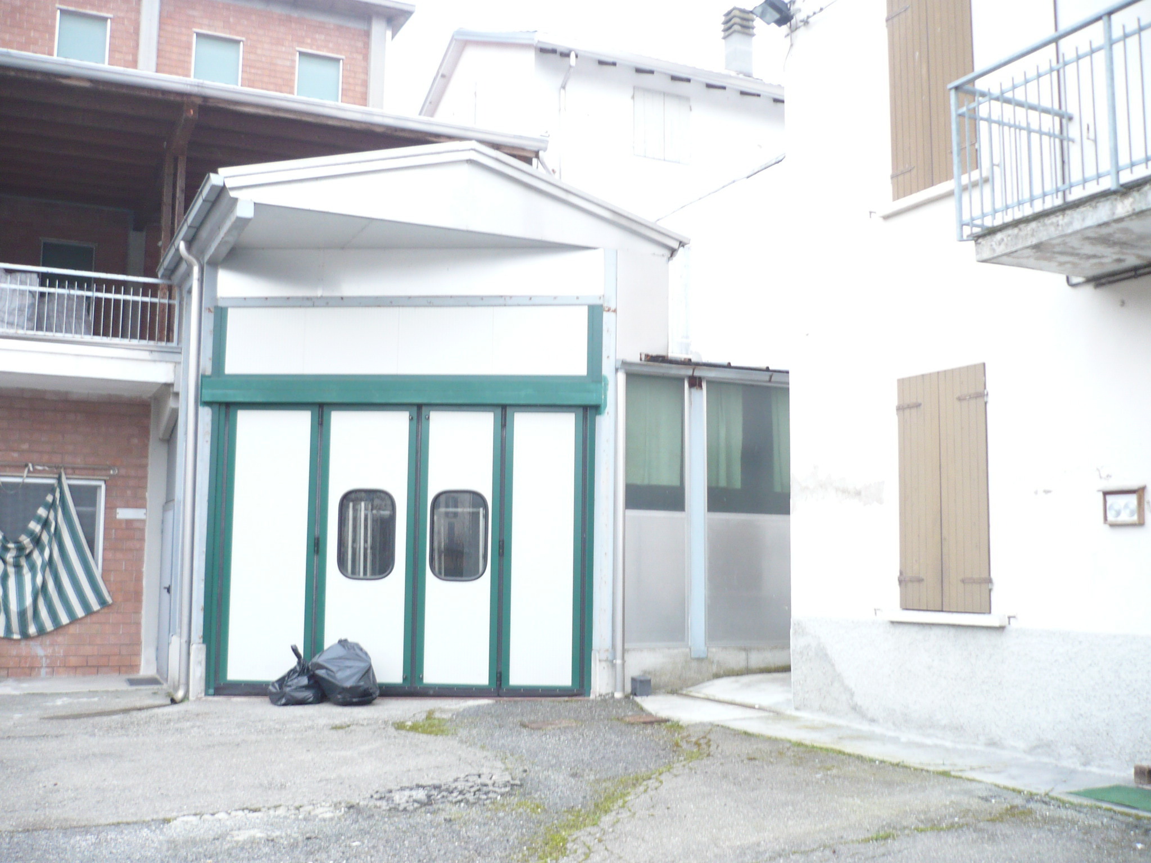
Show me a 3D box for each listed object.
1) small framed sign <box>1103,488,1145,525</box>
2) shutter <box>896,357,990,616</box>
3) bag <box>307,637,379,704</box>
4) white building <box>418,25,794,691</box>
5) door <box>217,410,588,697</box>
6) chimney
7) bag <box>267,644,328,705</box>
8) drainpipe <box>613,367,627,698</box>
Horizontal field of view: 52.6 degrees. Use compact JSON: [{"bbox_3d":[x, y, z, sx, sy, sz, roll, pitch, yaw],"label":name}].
[{"bbox_3d":[3.486,0.480,7.395,0.090,0.245,0.278,4,-7,-26],"label":"small framed sign"},{"bbox_3d":[2.819,0.447,8.950,0.060,1.836,0.933,4,-7,-26],"label":"shutter"},{"bbox_3d":[-2.398,2.491,12.050,0.670,0.660,0.550,0,-6,2],"label":"bag"},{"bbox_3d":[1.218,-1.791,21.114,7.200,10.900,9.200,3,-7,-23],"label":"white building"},{"bbox_3d":[-1.873,1.289,12.590,4.086,3.139,0.100,0,-6,2],"label":"door"},{"bbox_3d":[2.736,-6.521,19.512,0.410,1.300,0.410,3,-7,-23],"label":"chimney"},{"bbox_3d":[-2.865,2.512,12.017,0.560,0.600,0.480,0,-6,2],"label":"bag"},{"bbox_3d":[0.483,1.062,12.549,0.110,3.537,0.110,0,-6,2],"label":"drainpipe"}]

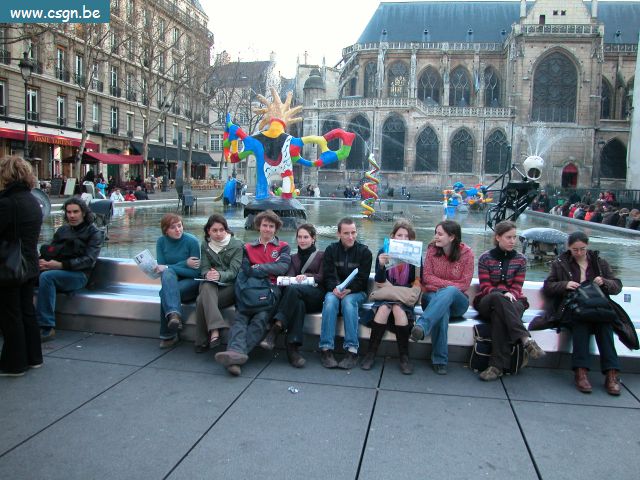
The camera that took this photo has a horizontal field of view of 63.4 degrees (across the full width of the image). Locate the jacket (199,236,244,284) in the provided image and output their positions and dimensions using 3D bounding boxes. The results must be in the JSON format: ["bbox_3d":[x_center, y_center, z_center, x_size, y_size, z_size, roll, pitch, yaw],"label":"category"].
[{"bbox_3d":[-0.967,0.237,5.080,0.450,0.520,0.370,1,6,0],"label":"jacket"}]

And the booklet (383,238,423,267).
[{"bbox_3d":[0.704,0.107,4.420,0.320,0.220,0.050,5,2,8],"label":"booklet"}]

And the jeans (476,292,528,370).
[{"bbox_3d":[1.544,0.725,4.380,0.440,0.620,0.600,2,6,16],"label":"jeans"}]

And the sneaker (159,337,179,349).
[{"bbox_3d":[-1.428,0.946,4.880,0.100,0.100,0.260,2,6,19],"label":"sneaker"}]

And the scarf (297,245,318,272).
[{"bbox_3d":[-0.111,0.152,4.656,0.190,0.240,0.170,2,6,14],"label":"scarf"}]

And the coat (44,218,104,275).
[{"bbox_3d":[-2.562,0.083,5.380,0.540,0.570,0.450,7,8,43],"label":"coat"}]

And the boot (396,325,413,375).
[{"bbox_3d":[0.708,0.894,4.369,0.130,0.385,0.280,1,6,2],"label":"boot"}]

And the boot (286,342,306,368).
[{"bbox_3d":[-0.189,0.949,4.484,0.110,0.230,0.270,0,6,-10],"label":"boot"}]

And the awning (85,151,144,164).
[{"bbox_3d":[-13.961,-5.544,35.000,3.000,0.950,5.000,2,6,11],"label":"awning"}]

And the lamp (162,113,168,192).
[{"bbox_3d":[-9.222,-5.659,31.000,0.550,5.500,0.550,2,6,11],"label":"lamp"}]

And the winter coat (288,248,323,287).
[{"bbox_3d":[-0.129,0.271,4.713,0.420,0.460,0.340,2,6,13],"label":"winter coat"}]

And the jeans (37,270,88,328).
[{"bbox_3d":[-2.626,0.611,5.270,0.580,0.570,0.420,-3,7,-37],"label":"jeans"}]

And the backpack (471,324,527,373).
[{"bbox_3d":[1.471,0.889,4.290,0.420,0.380,0.170,2,6,12],"label":"backpack"}]

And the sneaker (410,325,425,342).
[{"bbox_3d":[0.767,0.736,4.070,0.100,0.110,0.260,23,-12,11],"label":"sneaker"}]

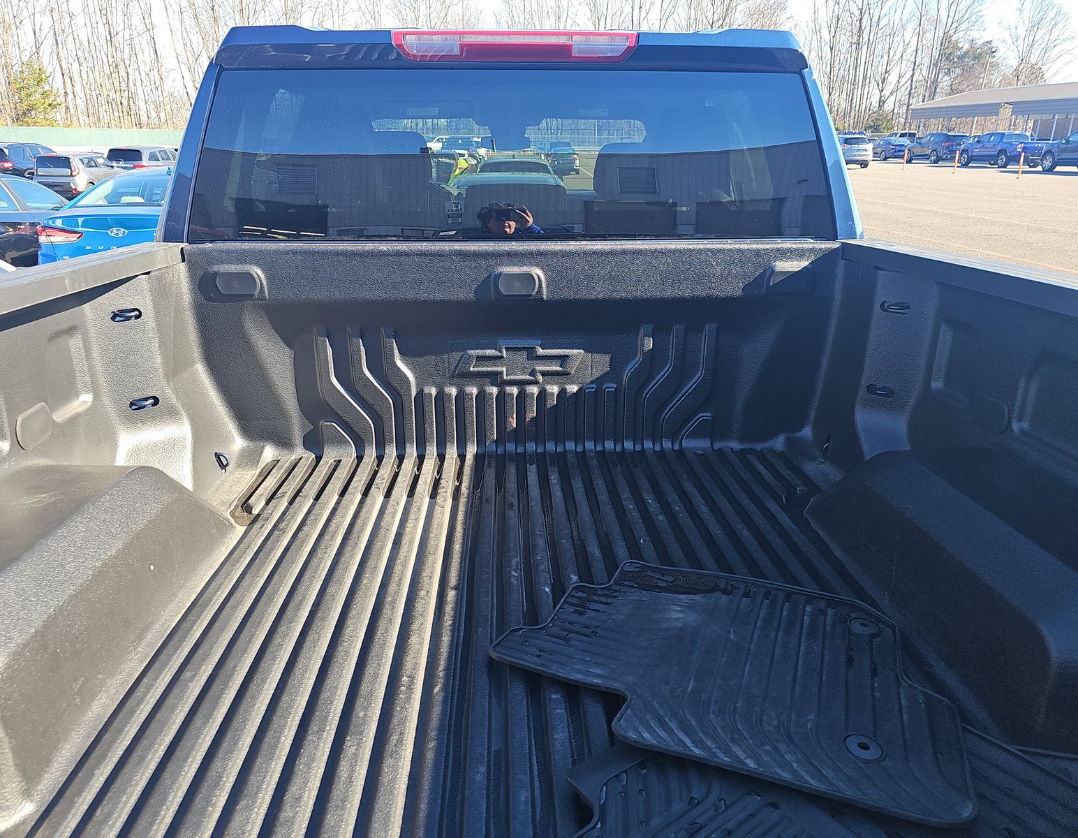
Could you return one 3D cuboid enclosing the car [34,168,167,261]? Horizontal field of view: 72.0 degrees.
[{"bbox_3d":[-3.963,-2.333,9.049,1.870,1.470,4.850,-1,20,-2],"label":"car"}]

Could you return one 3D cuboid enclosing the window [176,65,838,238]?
[{"bbox_3d":[-0.057,-0.692,1.971,1.750,0.430,0.060,-1,15,-3],"label":"window"}]

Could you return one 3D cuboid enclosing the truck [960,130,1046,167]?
[{"bbox_3d":[25.027,-14.535,39.898,1.920,1.810,5.420,-1,20,-4],"label":"truck"}]

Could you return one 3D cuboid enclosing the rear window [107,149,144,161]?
[{"bbox_3d":[-16.058,-10.226,28.800,1.380,0.500,0.100,-2,0,-5],"label":"rear window"}]

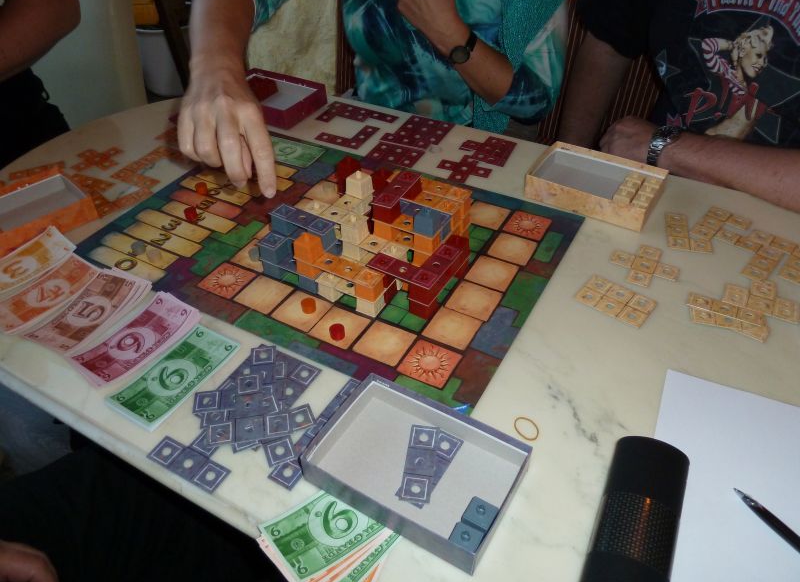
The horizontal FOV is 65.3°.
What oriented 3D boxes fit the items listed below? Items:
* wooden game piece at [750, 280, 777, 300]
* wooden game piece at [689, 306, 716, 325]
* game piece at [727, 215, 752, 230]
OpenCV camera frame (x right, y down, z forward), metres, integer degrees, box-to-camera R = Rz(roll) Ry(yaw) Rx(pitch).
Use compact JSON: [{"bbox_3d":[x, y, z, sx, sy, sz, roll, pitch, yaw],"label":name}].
[{"bbox_3d":[0.386,0.000,0.663,0.024,0.002,0.024,15,44,18],"label":"wooden game piece"},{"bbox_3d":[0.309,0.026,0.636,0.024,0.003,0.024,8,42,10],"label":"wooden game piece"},{"bbox_3d":[0.410,-0.083,0.756,0.024,0.003,0.024,30,50,31],"label":"game piece"}]

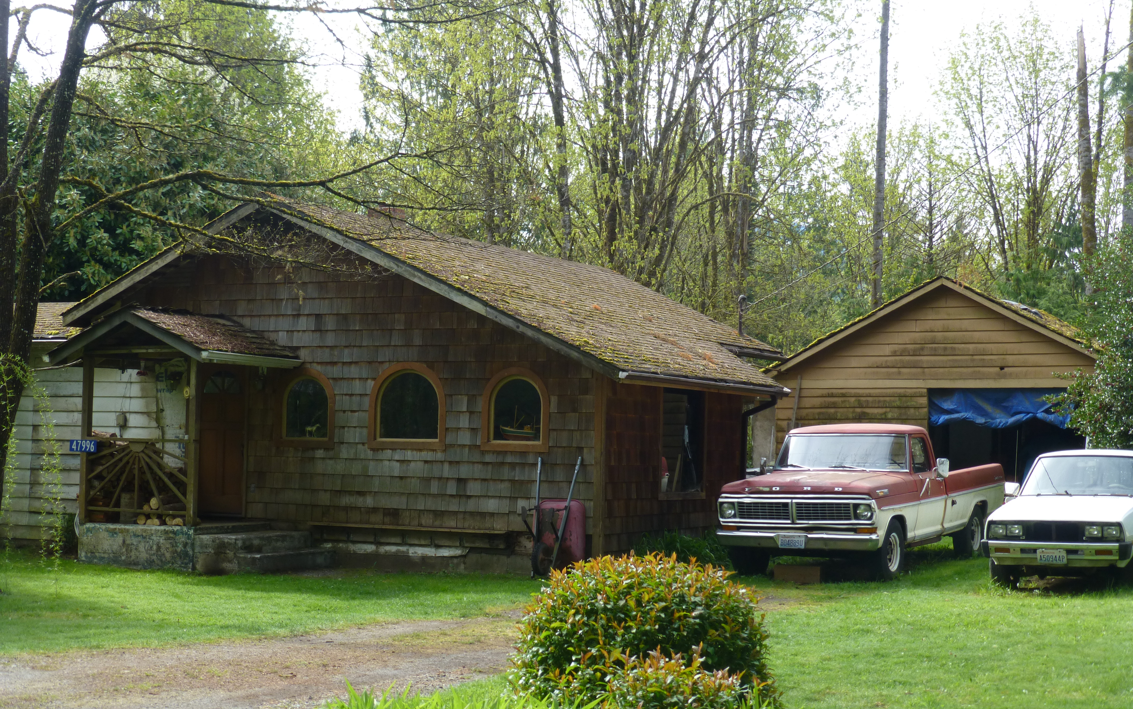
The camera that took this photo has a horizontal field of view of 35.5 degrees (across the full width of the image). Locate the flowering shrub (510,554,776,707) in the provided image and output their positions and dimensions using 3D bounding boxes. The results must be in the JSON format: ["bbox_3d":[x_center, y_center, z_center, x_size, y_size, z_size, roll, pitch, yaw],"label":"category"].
[{"bbox_3d":[0.455,1.633,10.500,1.550,0.930,1.450,1,-3,0],"label":"flowering shrub"}]

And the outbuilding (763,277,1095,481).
[{"bbox_3d":[8.039,0.980,34.135,6.300,4.350,7.400,0,-3,27],"label":"outbuilding"}]

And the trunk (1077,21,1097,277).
[{"bbox_3d":[12.405,-2.244,41.959,0.380,11.140,0.380,-2,0,27],"label":"trunk"}]

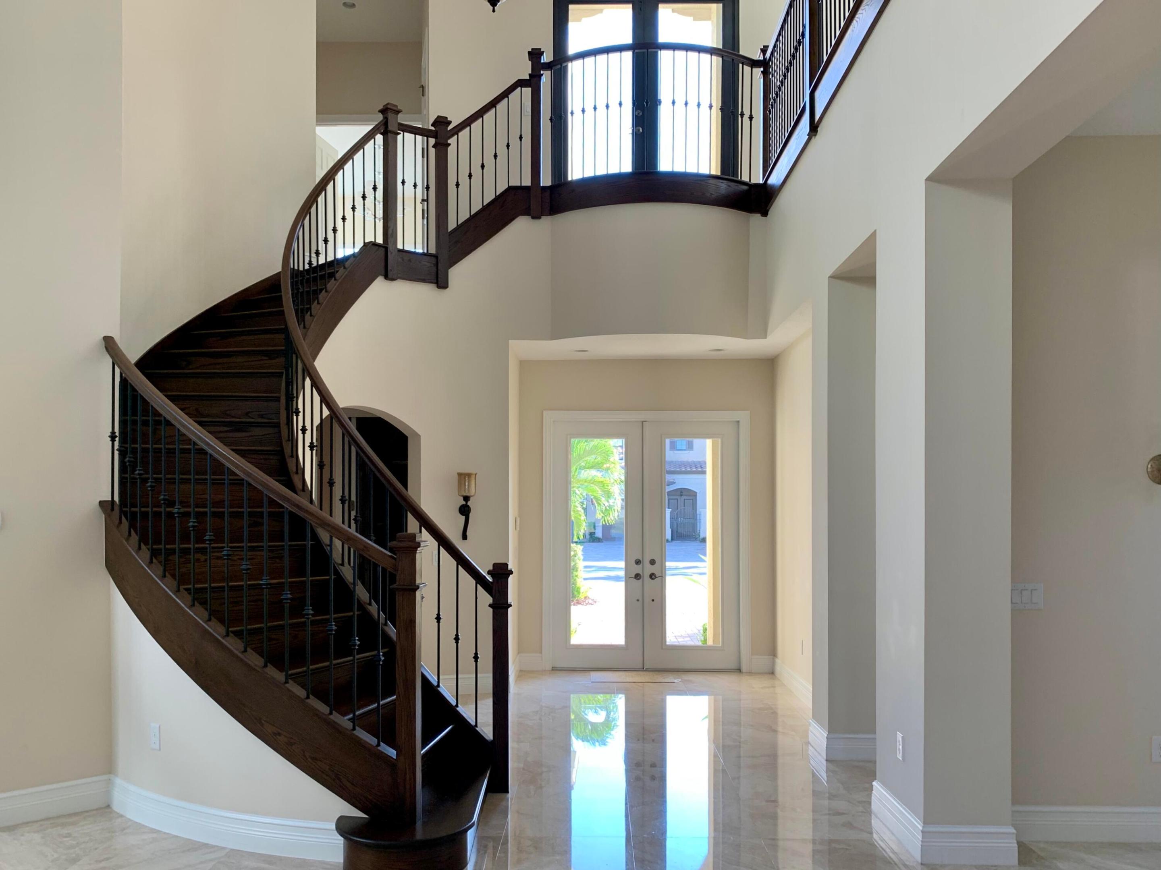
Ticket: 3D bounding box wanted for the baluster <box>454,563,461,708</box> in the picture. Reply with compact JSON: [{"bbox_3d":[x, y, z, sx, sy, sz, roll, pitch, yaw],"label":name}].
[{"bbox_3d":[-0.693,1.123,4.920,0.030,0.810,0.030,0,-3,-10],"label":"baluster"}]

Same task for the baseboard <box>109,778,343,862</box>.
[{"bbox_3d":[-1.779,1.834,4.177,1.662,0.170,0.154,-1,-3,27],"label":"baseboard"}]

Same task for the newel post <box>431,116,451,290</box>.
[{"bbox_3d":[-1.142,-1.908,7.150,0.140,1.430,0.140,-1,-3,12],"label":"newel post"}]

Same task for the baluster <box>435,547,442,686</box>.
[{"bbox_3d":[-0.810,1.032,4.960,0.030,0.800,0.030,0,-3,-10],"label":"baluster"}]

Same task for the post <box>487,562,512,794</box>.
[{"bbox_3d":[-0.447,1.344,4.830,0.137,1.270,0.137,0,-3,0],"label":"post"}]

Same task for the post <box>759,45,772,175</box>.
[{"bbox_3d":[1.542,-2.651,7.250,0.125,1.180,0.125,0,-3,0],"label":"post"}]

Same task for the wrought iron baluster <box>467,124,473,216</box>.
[{"bbox_3d":[-0.910,-2.187,7.200,0.030,0.760,0.030,0,-3,-10],"label":"wrought iron baluster"}]

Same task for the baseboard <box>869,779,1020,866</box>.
[{"bbox_3d":[1.700,1.820,4.130,0.430,0.170,0.670,0,-3,0],"label":"baseboard"}]

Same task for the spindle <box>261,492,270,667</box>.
[{"bbox_3d":[-1.453,0.669,4.020,0.038,0.800,0.038,0,-3,6],"label":"spindle"}]

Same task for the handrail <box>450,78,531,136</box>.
[{"bbox_3d":[-0.781,-2.805,7.470,0.820,0.085,0.065,-36,0,-1],"label":"handrail"}]

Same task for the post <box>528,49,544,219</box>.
[{"bbox_3d":[-0.382,-2.594,7.500,0.135,1.460,0.135,0,-3,0],"label":"post"}]

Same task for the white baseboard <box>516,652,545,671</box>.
[{"bbox_3d":[-0.484,2.227,8.530,0.260,0.168,0.020,0,-3,2],"label":"white baseboard"}]

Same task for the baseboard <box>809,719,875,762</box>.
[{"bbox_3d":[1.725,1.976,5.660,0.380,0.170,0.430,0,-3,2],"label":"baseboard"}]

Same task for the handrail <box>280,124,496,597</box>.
[{"bbox_3d":[-1.390,-0.820,5.830,1.150,3.480,2.400,1,-3,-20],"label":"handrail"}]

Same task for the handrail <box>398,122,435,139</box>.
[{"bbox_3d":[-1.380,-2.566,7.330,0.340,0.062,0.062,1,-3,-24],"label":"handrail"}]

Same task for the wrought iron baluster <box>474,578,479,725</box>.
[{"bbox_3d":[-0.575,1.198,4.830,0.037,0.800,0.037,0,-3,0],"label":"wrought iron baluster"}]

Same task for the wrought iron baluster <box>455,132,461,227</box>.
[{"bbox_3d":[-1.050,-2.178,7.450,0.040,0.800,0.040,0,-3,0],"label":"wrought iron baluster"}]

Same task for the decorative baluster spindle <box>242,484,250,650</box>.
[{"bbox_3d":[-1.562,0.612,4.070,0.038,0.800,0.038,0,-3,6],"label":"decorative baluster spindle"}]

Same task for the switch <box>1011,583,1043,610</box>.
[{"bbox_3d":[2.084,0.755,4.080,0.162,0.118,0.012,0,-3,2],"label":"switch"}]

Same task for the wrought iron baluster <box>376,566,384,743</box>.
[{"bbox_3d":[-0.896,0.977,3.890,0.032,0.820,0.032,0,-3,-10],"label":"wrought iron baluster"}]

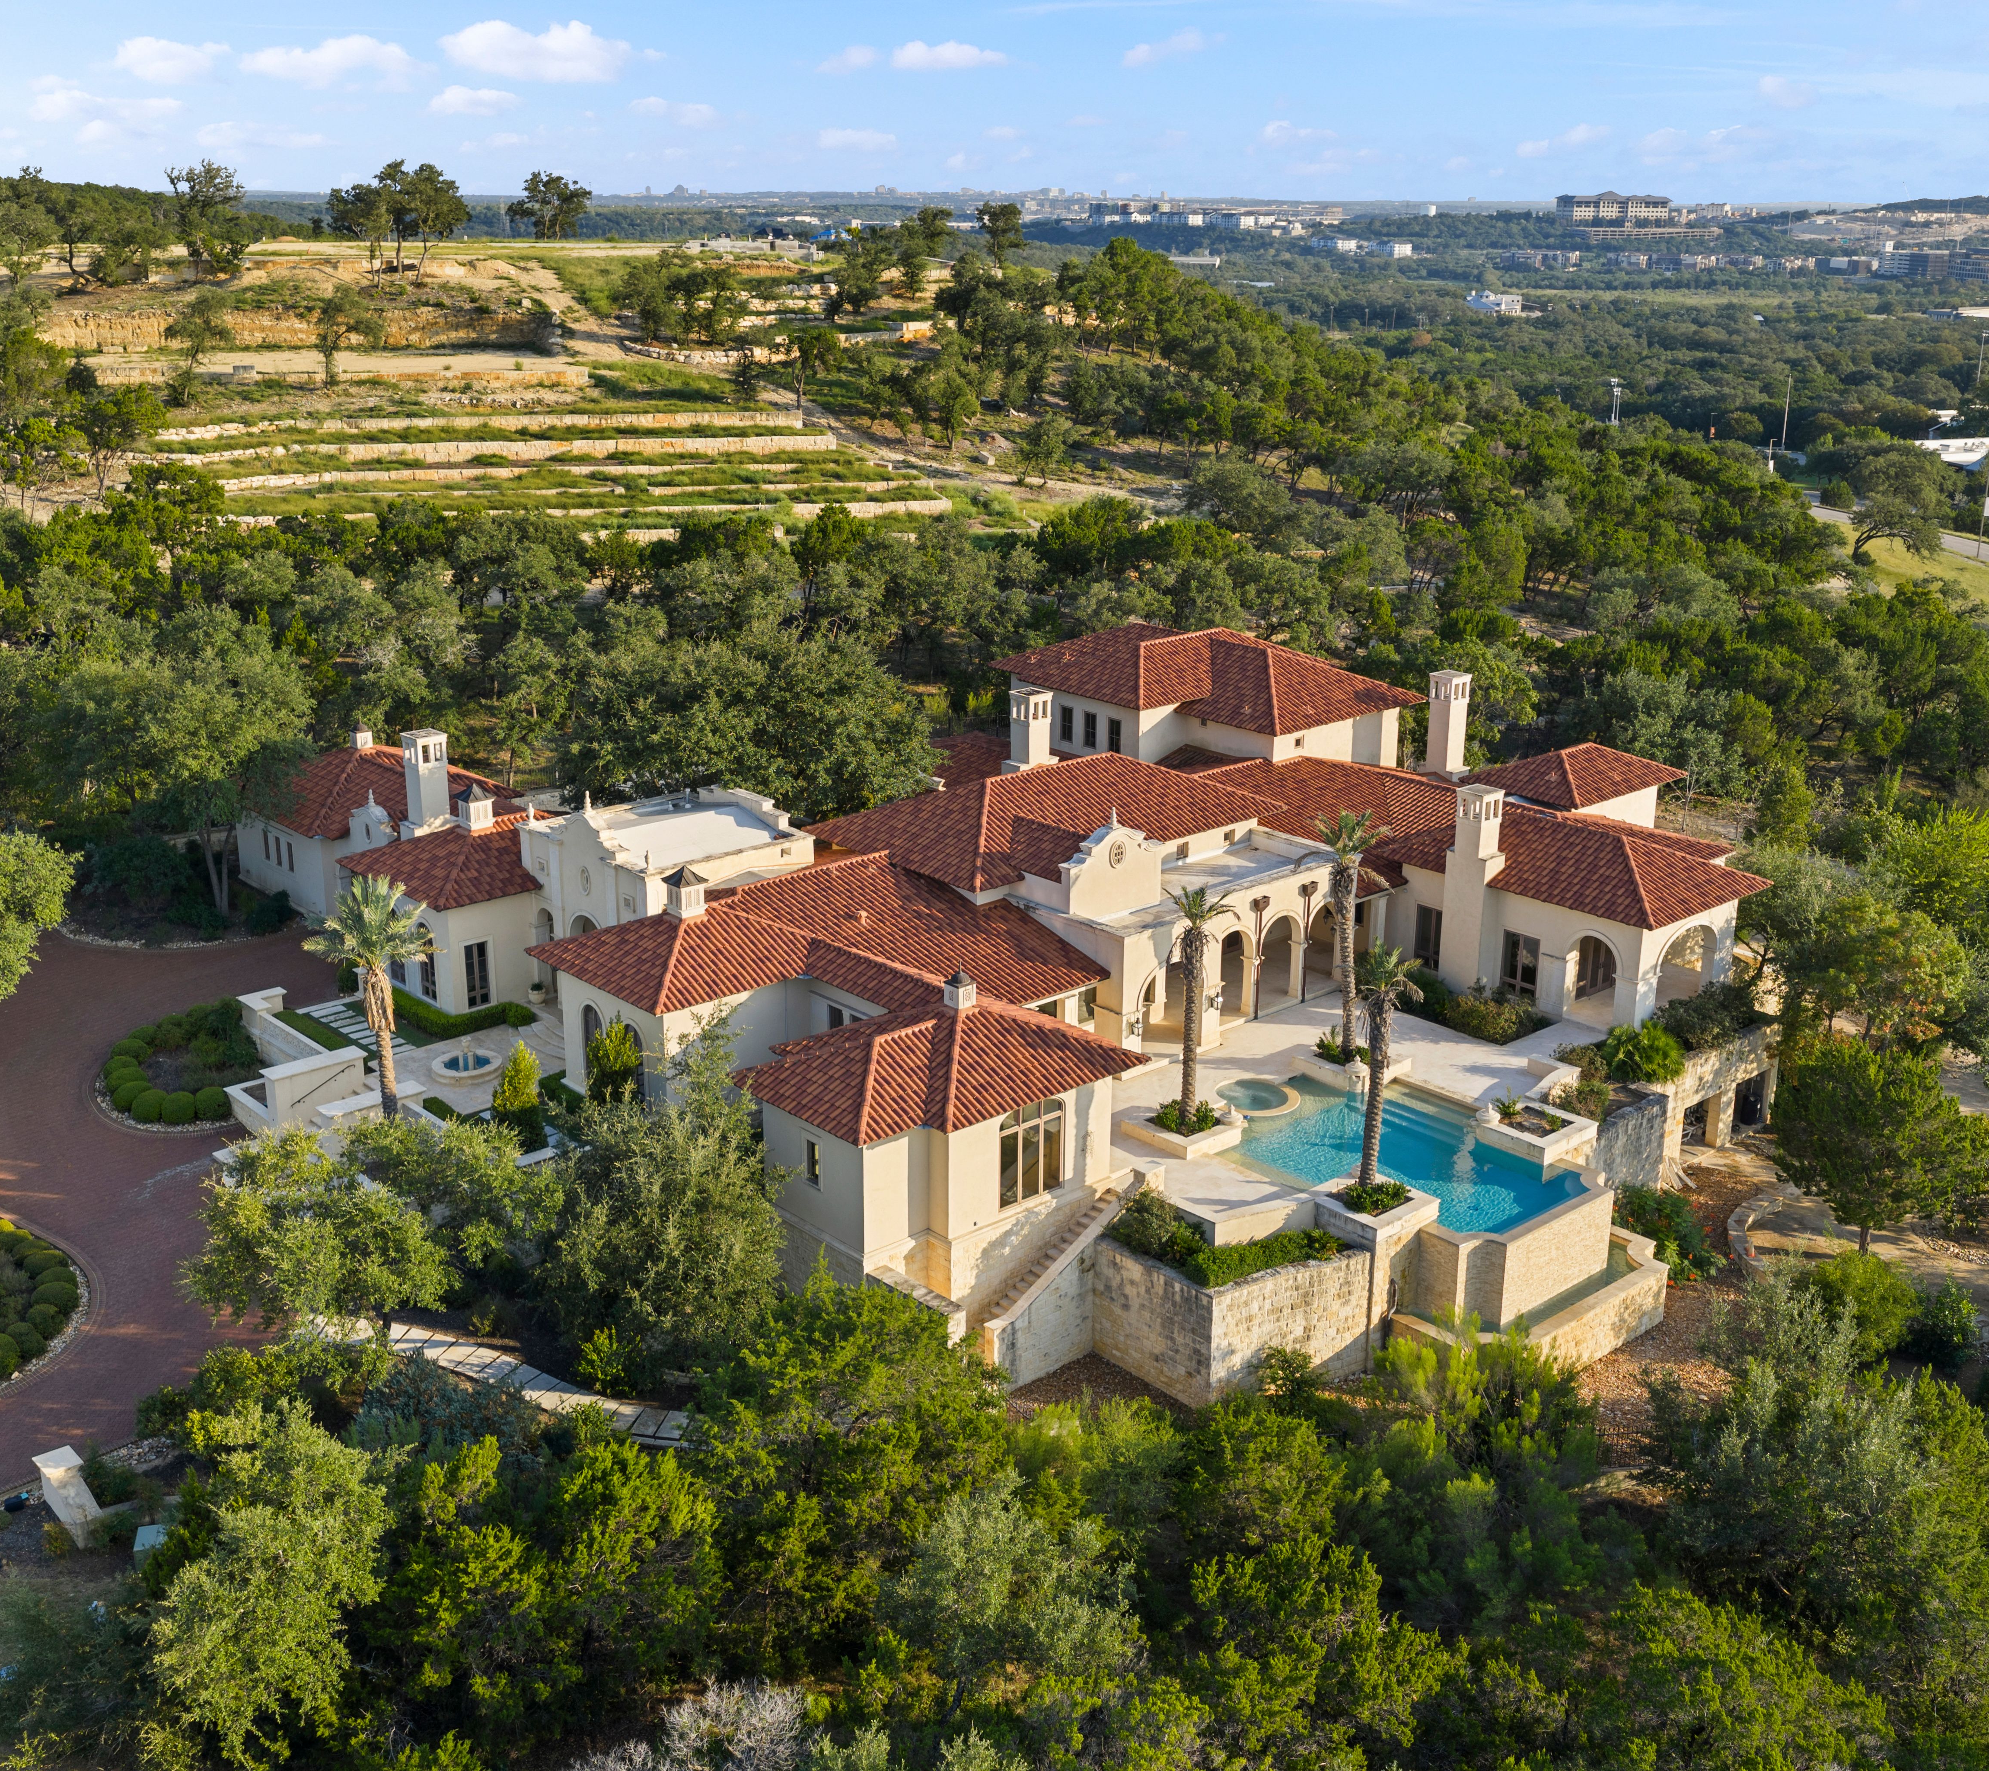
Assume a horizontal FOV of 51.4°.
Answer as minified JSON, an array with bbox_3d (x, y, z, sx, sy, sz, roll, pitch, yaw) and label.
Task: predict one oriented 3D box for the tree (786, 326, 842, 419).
[{"bbox_3d":[-15.731,-44.769,180.000,4.700,7.600,4.600,-1,19,-5],"label":"tree"}]

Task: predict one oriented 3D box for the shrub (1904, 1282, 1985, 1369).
[{"bbox_3d":[28.817,13.359,62.705,2.400,2.100,2.200,10,21,26],"label":"shrub"}]

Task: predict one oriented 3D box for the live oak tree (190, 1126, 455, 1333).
[{"bbox_3d":[-18.710,9.900,57.290,7.070,6.130,7.070,0,18,0],"label":"live oak tree"}]

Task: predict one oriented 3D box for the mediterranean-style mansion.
[{"bbox_3d":[2.284,-2.585,87.197,51.000,12.000,50.000,-15,24,-39],"label":"mediterranean-style mansion"}]

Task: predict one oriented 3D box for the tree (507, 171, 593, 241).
[{"bbox_3d":[-54.640,-83.400,253.730,10.480,8.110,10.480,0,18,0],"label":"tree"}]

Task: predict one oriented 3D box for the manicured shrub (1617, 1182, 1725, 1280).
[{"bbox_3d":[22.085,11.233,67.339,2.700,1.500,3.500,-15,24,-39],"label":"manicured shrub"}]

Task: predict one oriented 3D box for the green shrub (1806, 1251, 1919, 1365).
[{"bbox_3d":[24.760,12.040,58.920,2.950,3.000,2.950,0,18,0],"label":"green shrub"}]

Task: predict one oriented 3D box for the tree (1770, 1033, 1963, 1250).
[{"bbox_3d":[26.250,7.970,62.510,5.500,7.180,5.500,0,18,0],"label":"tree"}]

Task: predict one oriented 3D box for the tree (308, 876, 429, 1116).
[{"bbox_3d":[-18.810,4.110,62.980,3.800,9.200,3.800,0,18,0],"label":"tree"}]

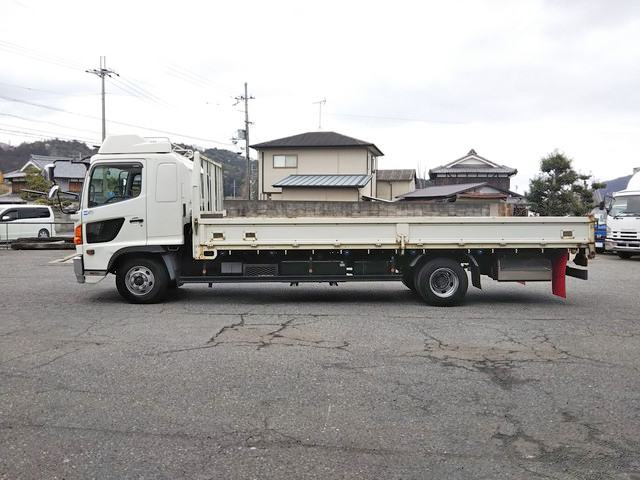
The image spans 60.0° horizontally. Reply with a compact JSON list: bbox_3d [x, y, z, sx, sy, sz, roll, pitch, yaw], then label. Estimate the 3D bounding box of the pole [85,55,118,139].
[{"bbox_3d":[-18.400,-8.400,47.000,2.300,14.200,1.400,-1,2,-17],"label":"pole"}]

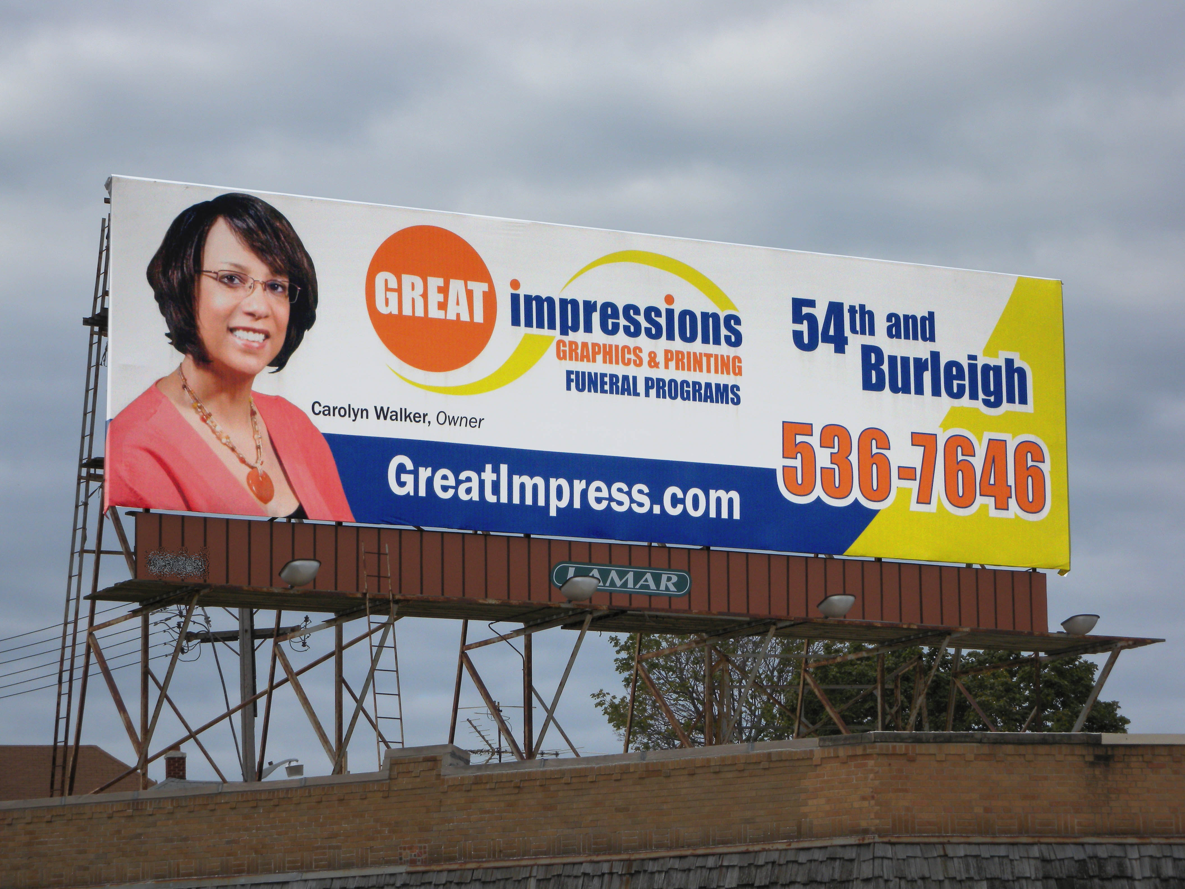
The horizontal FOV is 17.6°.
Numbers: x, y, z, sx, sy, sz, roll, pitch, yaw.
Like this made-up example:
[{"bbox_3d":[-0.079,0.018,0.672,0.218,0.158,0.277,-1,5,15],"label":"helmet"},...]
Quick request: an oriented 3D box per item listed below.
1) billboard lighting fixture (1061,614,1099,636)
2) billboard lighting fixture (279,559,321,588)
[{"bbox_3d":[6.720,2.489,52.858,0.420,0.300,0.430,5,-11,-27],"label":"billboard lighting fixture"},{"bbox_3d":[-3.624,1.600,47.491,0.420,0.300,0.430,5,-11,-27],"label":"billboard lighting fixture"}]

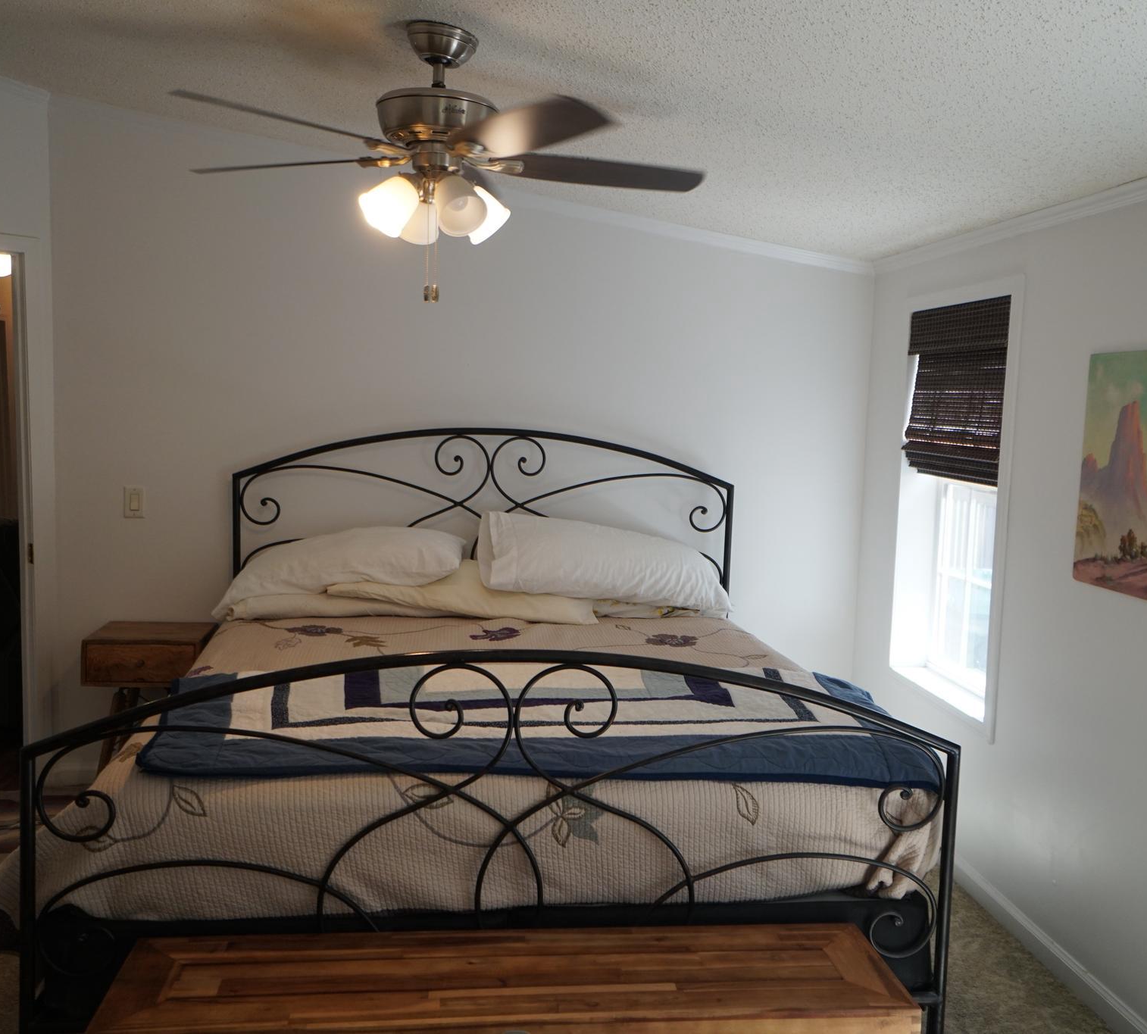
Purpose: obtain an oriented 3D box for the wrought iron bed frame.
[{"bbox_3d":[-0.243,0.473,3.335,2.020,1.471,2.123,1,5,-6],"label":"wrought iron bed frame"}]

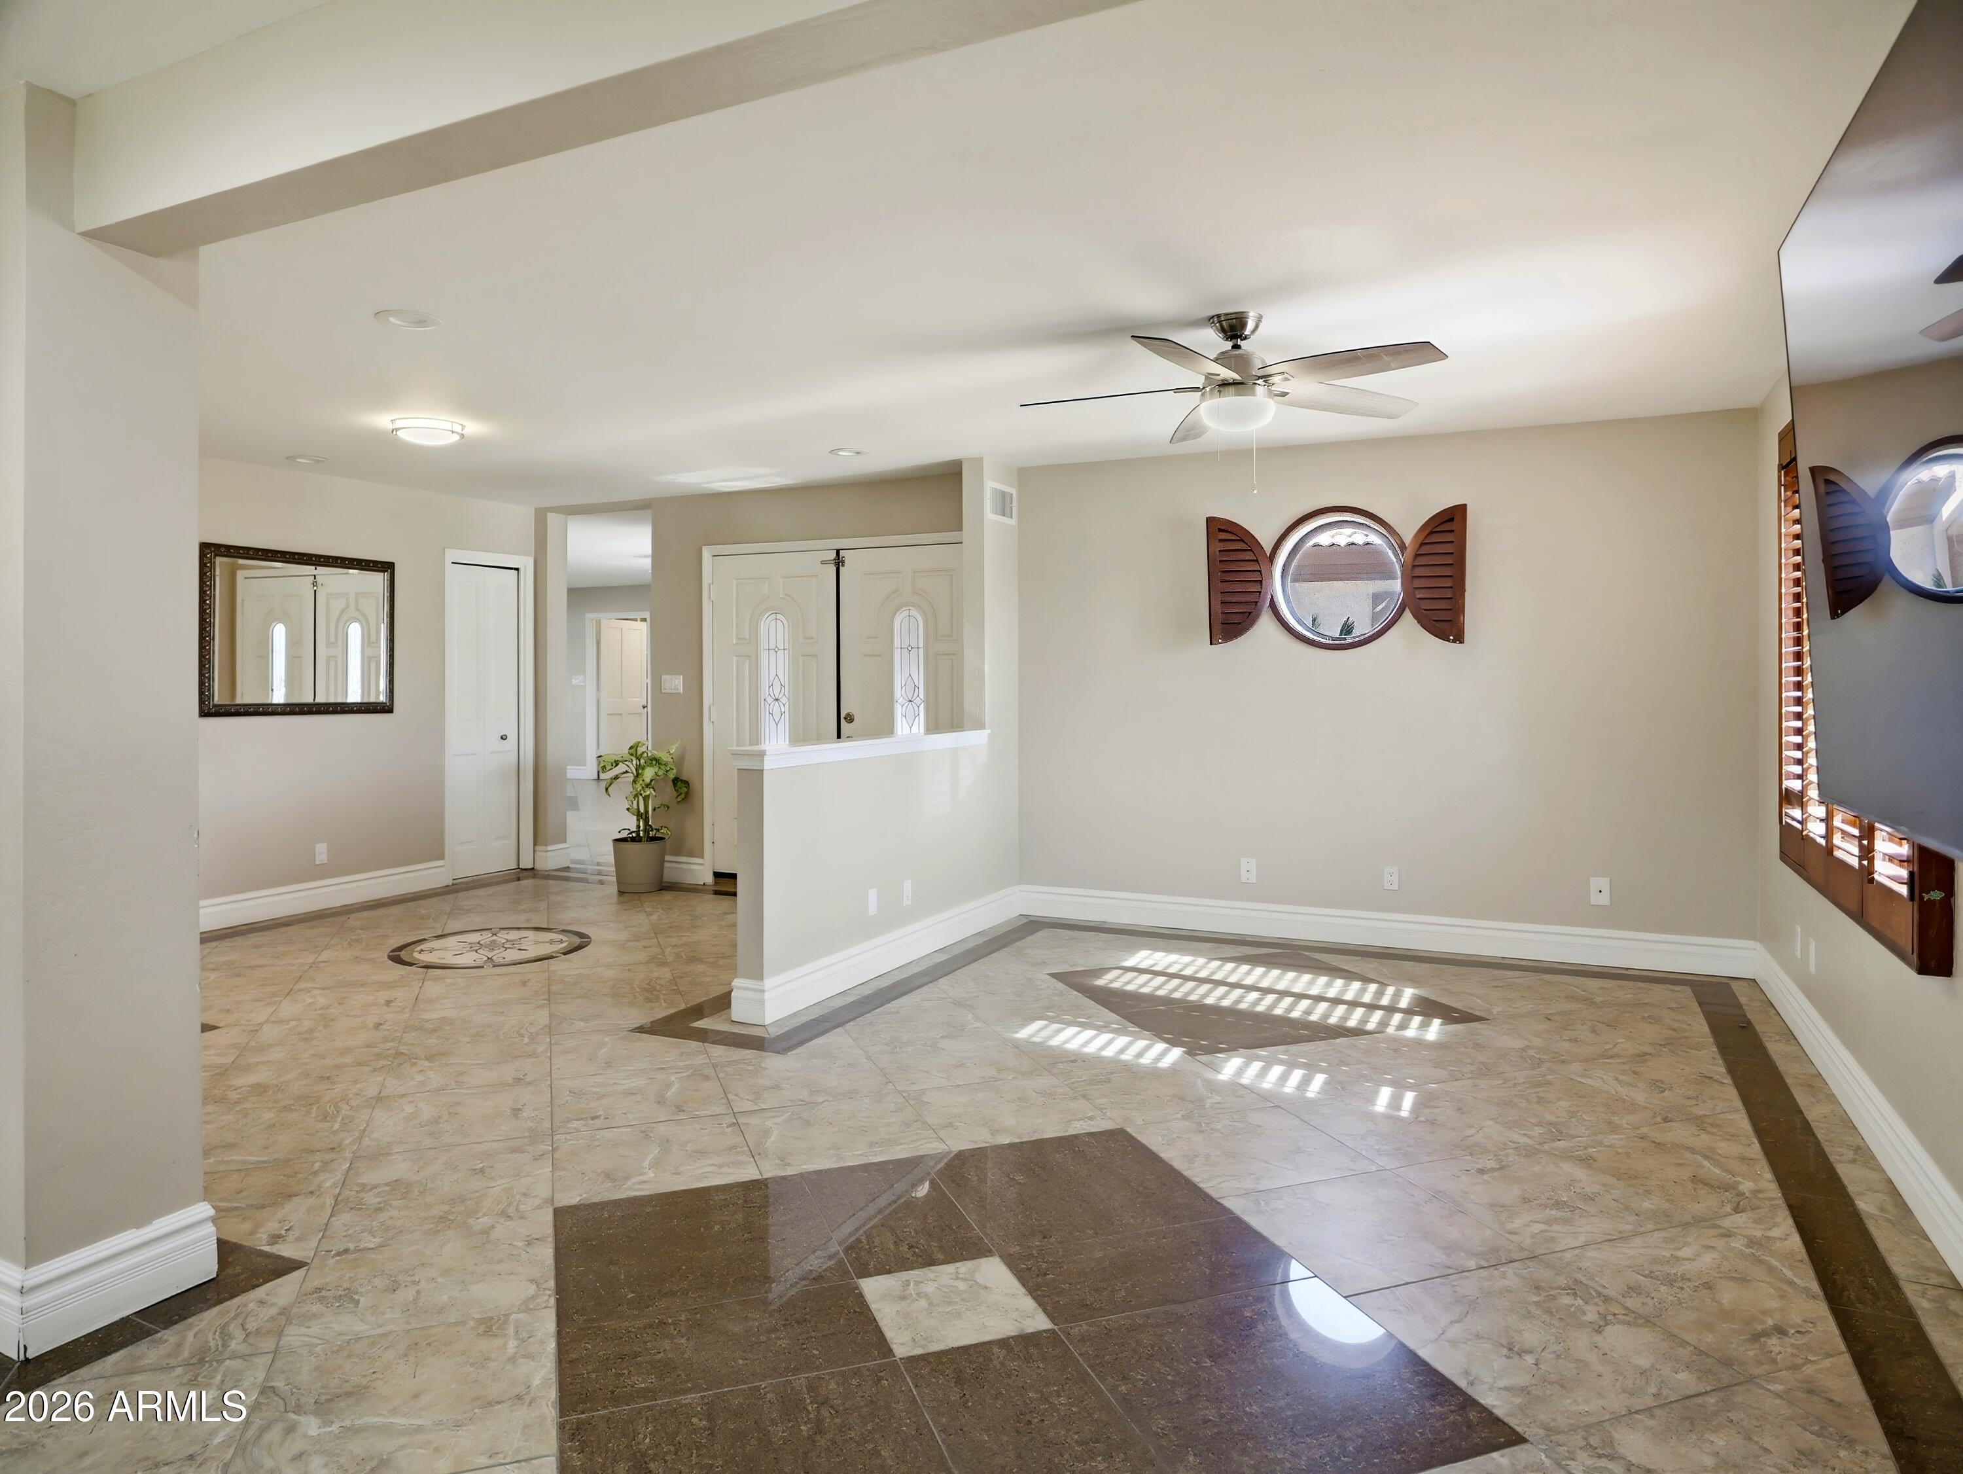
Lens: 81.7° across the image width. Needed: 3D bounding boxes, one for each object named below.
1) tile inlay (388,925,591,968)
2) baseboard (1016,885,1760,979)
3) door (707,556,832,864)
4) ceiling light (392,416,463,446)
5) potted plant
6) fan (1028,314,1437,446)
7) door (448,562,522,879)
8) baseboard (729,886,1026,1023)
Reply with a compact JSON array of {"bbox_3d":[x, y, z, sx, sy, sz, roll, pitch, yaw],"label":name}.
[{"bbox_3d":[-2.408,1.022,5.559,0.920,0.012,0.940,0,2,0],"label":"tile inlay"},{"bbox_3d":[1.811,0.944,5.648,3.465,0.160,0.022,1,2,23],"label":"baseboard"},{"bbox_3d":[-1.334,-0.148,7.215,0.925,2.060,0.050,1,2,24],"label":"door"},{"bbox_3d":[-2.579,-1.418,5.273,0.340,0.095,0.340,1,2,28],"label":"ceiling light"},{"bbox_3d":[-2.119,0.490,7.109,0.570,0.930,0.540,1,2,24],"label":"potted plant"},{"bbox_3d":[0.826,-1.183,3.713,1.380,0.360,1.360,1,2,24],"label":"fan"},{"bbox_3d":[-3.309,-0.110,7.579,0.045,2.050,0.580,1,2,29],"label":"door"},{"bbox_3d":[-0.364,0.960,5.343,0.130,0.160,2.240,1,2,27],"label":"baseboard"}]

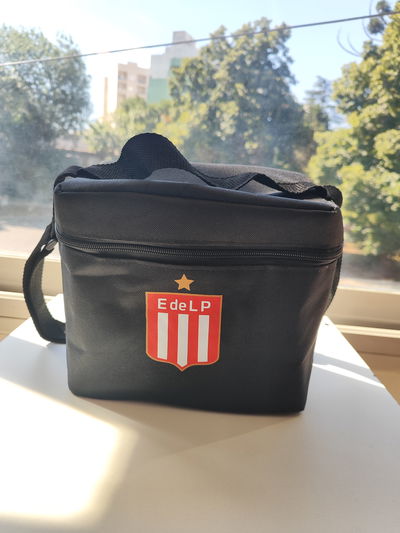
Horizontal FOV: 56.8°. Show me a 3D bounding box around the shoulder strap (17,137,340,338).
[{"bbox_3d":[-0.021,-0.015,0.414,0.330,0.250,0.115,4,15,0],"label":"shoulder strap"}]

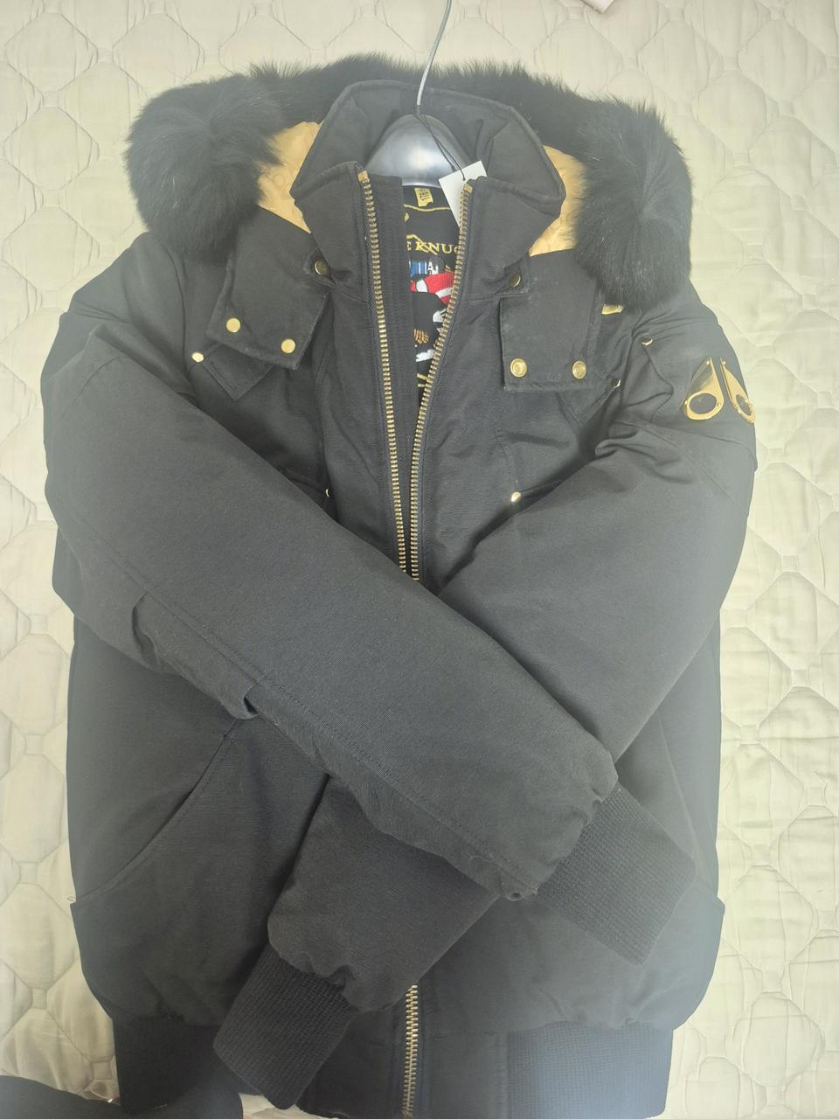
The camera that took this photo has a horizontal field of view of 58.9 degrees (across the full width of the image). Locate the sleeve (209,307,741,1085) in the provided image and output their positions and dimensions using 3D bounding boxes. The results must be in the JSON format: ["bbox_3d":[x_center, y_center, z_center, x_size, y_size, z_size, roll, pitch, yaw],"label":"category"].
[{"bbox_3d":[0.083,0.096,0.585,0.210,0.145,0.710,37,82,4],"label":"sleeve"}]

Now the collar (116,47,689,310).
[{"bbox_3d":[-0.005,-0.338,0.650,0.505,0.165,0.290,0,82,-2],"label":"collar"}]

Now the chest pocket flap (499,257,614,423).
[{"bbox_3d":[0.112,-0.179,0.600,0.097,0.034,0.137,2,82,-15],"label":"chest pocket flap"}]

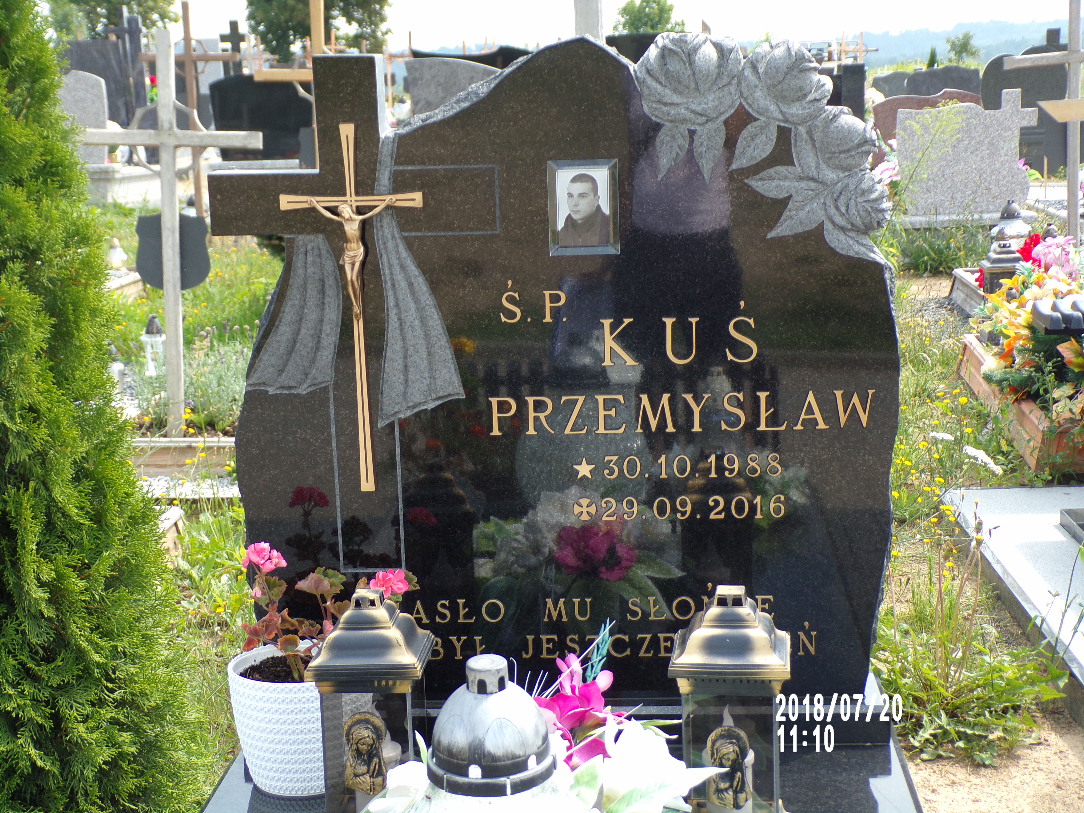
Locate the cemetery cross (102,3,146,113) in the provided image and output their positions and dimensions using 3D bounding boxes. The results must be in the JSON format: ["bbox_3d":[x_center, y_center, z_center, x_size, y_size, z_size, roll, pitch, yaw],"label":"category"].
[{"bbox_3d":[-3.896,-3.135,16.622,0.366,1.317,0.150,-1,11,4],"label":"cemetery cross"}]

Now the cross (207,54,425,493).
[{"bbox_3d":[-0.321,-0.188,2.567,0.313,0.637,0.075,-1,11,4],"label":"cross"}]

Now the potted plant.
[{"bbox_3d":[-0.315,0.363,2.521,0.281,0.354,0.235,-1,11,4],"label":"potted plant"}]

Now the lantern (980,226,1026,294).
[{"bbox_3d":[1.833,-0.530,6.932,0.177,0.343,0.177,-1,11,4],"label":"lantern"}]

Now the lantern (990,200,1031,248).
[{"bbox_3d":[1.957,-0.672,7.336,0.169,0.387,0.169,-1,11,4],"label":"lantern"}]

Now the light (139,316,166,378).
[{"bbox_3d":[-1.415,-0.221,6.365,0.097,0.233,0.097,-1,11,4],"label":"light"}]

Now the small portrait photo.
[{"bbox_3d":[0.059,-0.282,2.495,0.100,0.137,0.012,-1,11,4],"label":"small portrait photo"}]

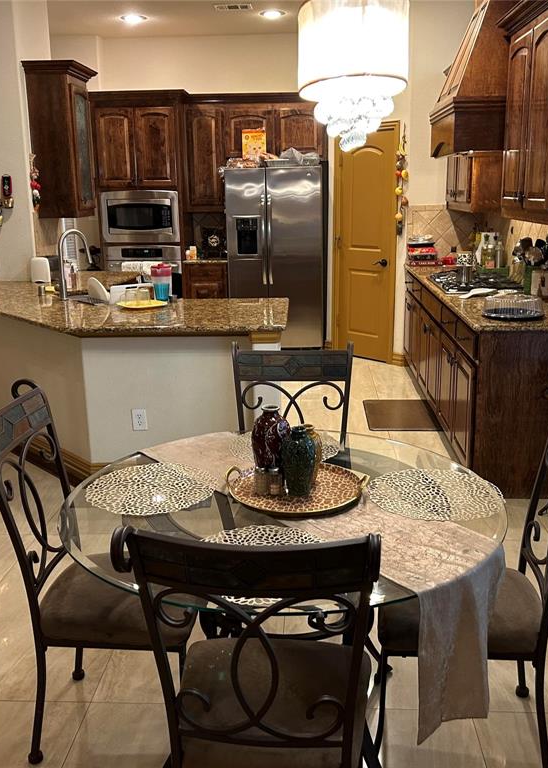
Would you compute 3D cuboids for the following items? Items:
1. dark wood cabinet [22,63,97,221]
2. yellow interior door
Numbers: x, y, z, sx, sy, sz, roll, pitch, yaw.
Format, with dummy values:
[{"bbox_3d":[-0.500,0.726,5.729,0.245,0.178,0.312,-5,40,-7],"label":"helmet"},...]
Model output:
[{"bbox_3d":[-1.735,-2.017,6.458,0.400,1.200,0.620,0,14,4],"label":"dark wood cabinet"},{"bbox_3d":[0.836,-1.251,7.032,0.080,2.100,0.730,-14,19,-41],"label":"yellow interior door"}]

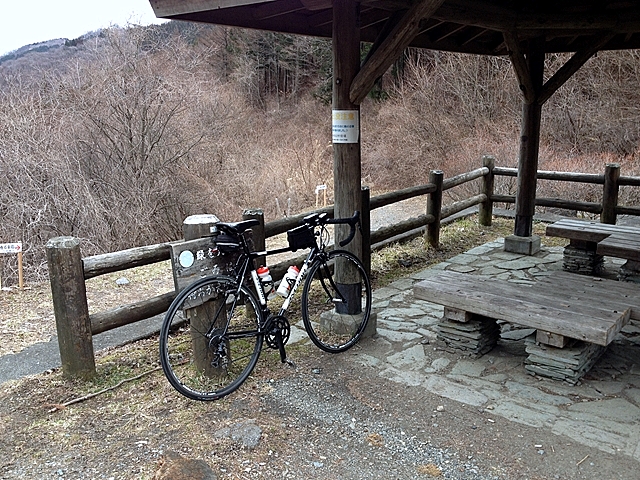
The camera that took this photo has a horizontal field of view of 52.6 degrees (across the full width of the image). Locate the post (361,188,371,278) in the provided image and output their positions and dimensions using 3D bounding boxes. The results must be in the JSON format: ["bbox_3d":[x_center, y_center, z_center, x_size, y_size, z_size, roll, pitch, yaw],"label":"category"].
[{"bbox_3d":[0.372,-0.048,5.635,0.150,0.808,0.150,-1,13,0],"label":"post"}]

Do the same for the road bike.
[{"bbox_3d":[-0.232,0.321,3.814,1.650,0.950,0.440,-11,10,-44],"label":"road bike"}]

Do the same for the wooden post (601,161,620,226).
[{"bbox_3d":[3.253,-0.457,7.240,0.160,0.765,0.160,-1,13,0],"label":"wooden post"}]

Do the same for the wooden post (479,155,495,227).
[{"bbox_3d":[1.992,-0.576,7.710,0.145,0.824,0.145,-1,13,0],"label":"wooden post"}]

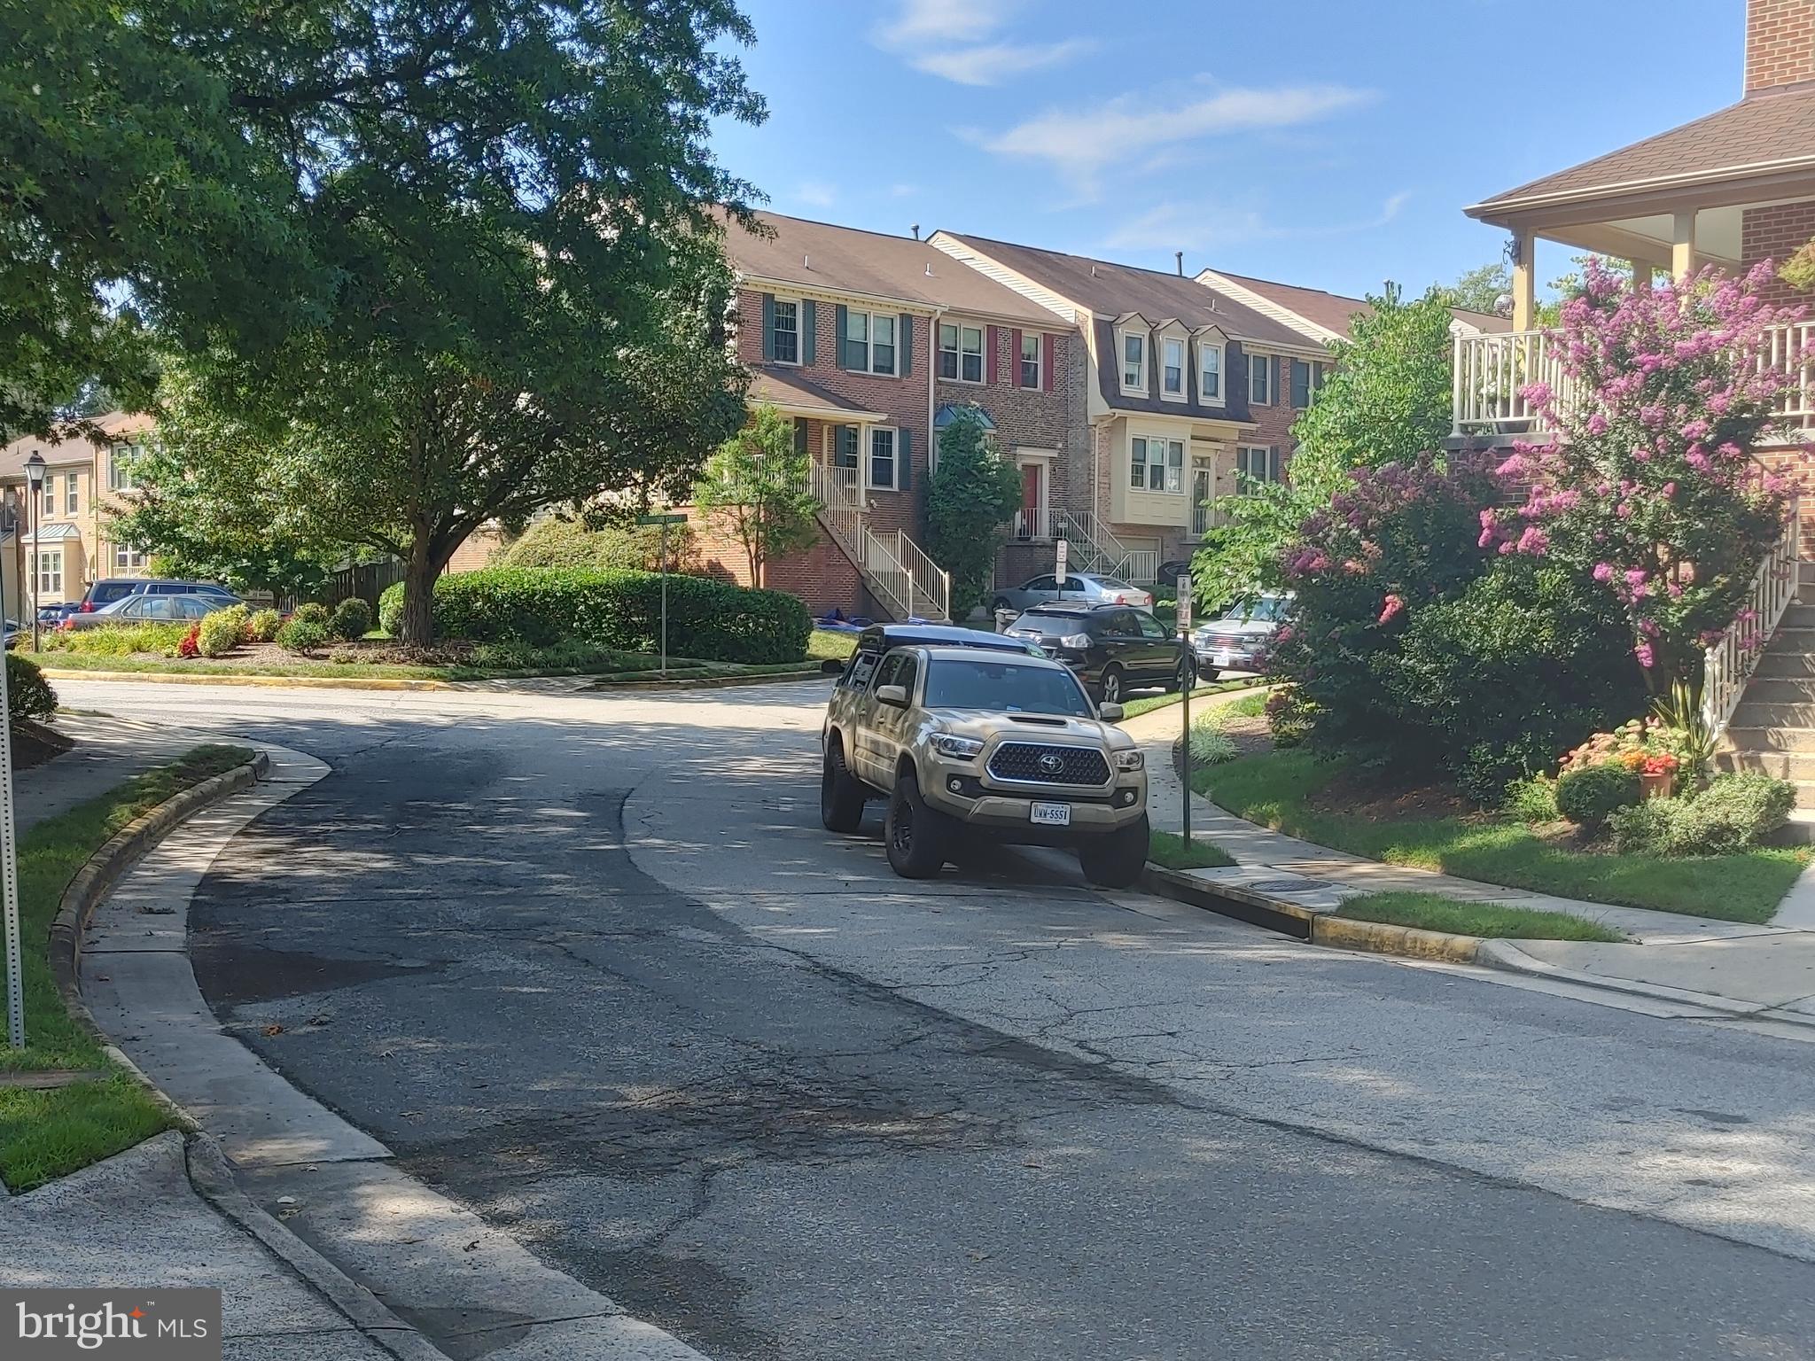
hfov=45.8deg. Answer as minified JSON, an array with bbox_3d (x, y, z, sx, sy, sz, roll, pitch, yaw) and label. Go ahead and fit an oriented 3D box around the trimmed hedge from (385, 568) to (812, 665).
[{"bbox_3d":[-6.527,-1.411,45.500,9.100,1.850,2.100,1,1,21],"label":"trimmed hedge"}]

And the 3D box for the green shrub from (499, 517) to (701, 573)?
[{"bbox_3d":[-6.958,-2.287,48.500,4.500,2.800,3.000,0,1,-9],"label":"green shrub"}]

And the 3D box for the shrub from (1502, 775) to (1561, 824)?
[{"bbox_3d":[5.038,0.959,17.300,0.500,0.420,0.480,1,2,16],"label":"shrub"}]

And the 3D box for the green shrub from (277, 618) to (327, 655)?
[{"bbox_3d":[-11.547,-0.838,41.000,1.000,0.680,0.950,0,2,-16],"label":"green shrub"}]

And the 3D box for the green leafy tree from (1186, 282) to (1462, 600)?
[{"bbox_3d":[5.457,-2.299,28.000,3.500,5.700,3.400,1,2,11],"label":"green leafy tree"}]

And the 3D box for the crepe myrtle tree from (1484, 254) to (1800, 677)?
[{"bbox_3d":[6.042,-1.278,17.700,2.600,4.300,2.500,1,2,19],"label":"crepe myrtle tree"}]

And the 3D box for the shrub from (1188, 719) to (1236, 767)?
[{"bbox_3d":[3.616,0.740,25.500,0.560,0.550,0.550,1,1,8],"label":"shrub"}]

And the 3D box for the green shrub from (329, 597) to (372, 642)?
[{"bbox_3d":[-11.288,-1.251,43.600,0.880,0.920,0.880,0,2,-15],"label":"green shrub"}]

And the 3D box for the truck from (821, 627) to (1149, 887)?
[{"bbox_3d":[0.530,0.530,18.800,1.950,1.980,5.420,3,2,-12],"label":"truck"}]

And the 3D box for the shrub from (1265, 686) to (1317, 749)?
[{"bbox_3d":[4.639,0.446,26.000,0.650,0.780,0.650,0,2,10],"label":"shrub"}]

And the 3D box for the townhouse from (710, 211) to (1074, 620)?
[{"bbox_3d":[-3.245,-7.173,58.536,11.600,11.350,12.500,2,2,44],"label":"townhouse"}]

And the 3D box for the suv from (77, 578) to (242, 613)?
[{"bbox_3d":[-16.000,-1.320,48.500,5.200,1.870,2.000,0,2,-31],"label":"suv"}]

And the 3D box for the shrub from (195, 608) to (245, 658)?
[{"bbox_3d":[-13.660,-0.944,42.700,1.000,1.000,0.950,0,1,-18],"label":"shrub"}]

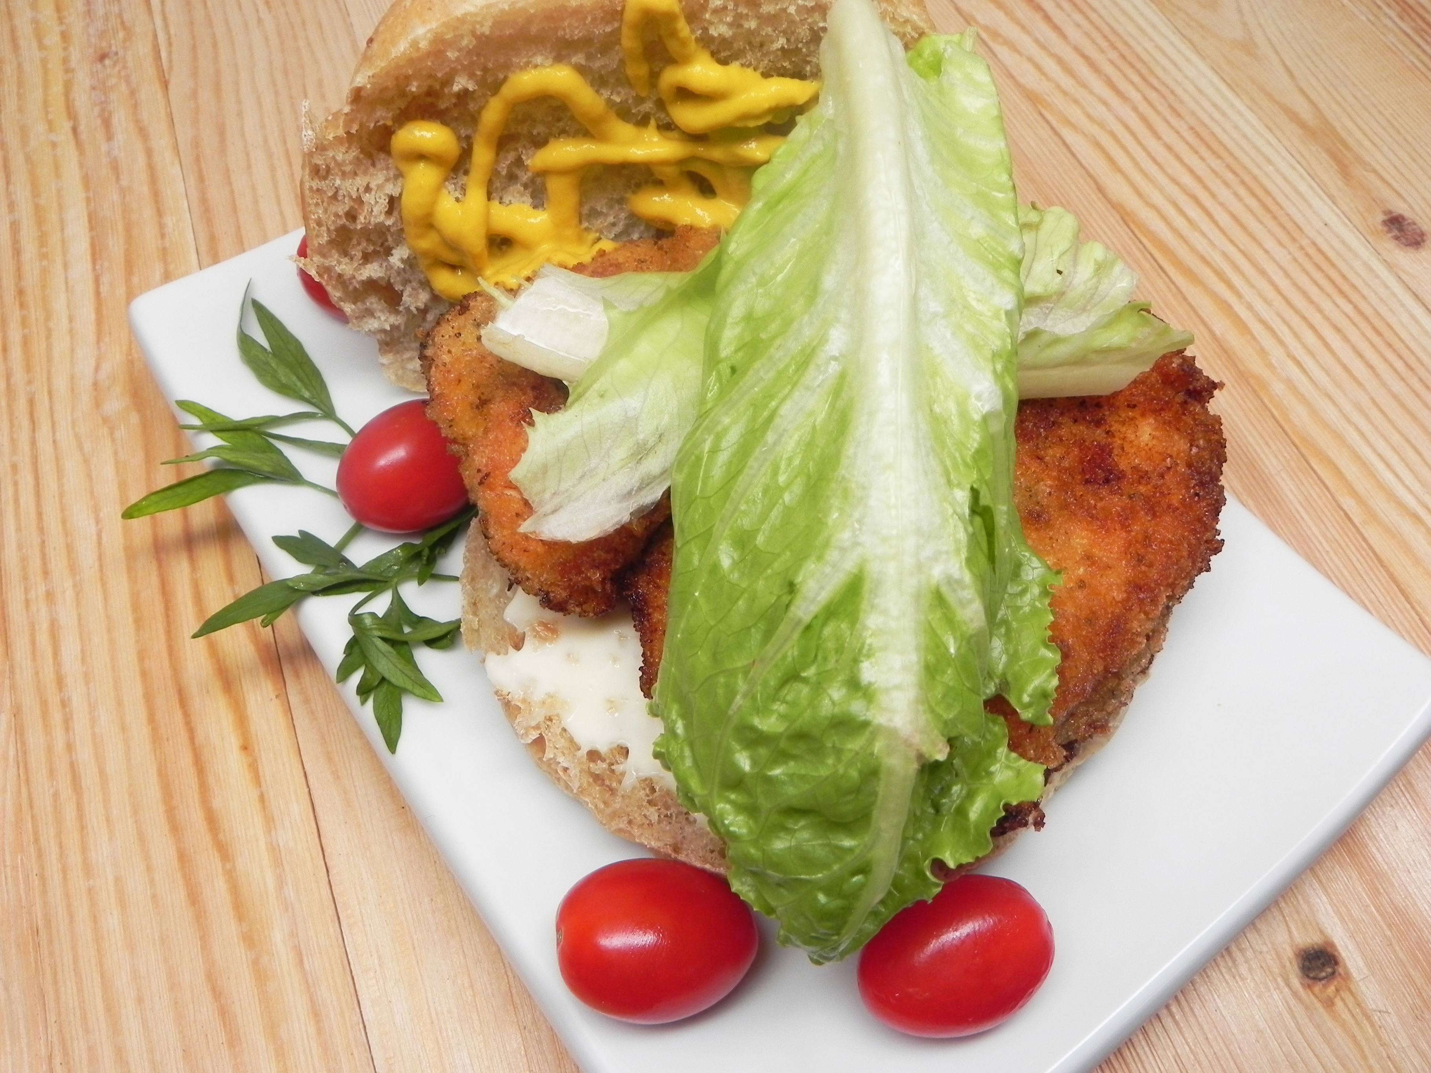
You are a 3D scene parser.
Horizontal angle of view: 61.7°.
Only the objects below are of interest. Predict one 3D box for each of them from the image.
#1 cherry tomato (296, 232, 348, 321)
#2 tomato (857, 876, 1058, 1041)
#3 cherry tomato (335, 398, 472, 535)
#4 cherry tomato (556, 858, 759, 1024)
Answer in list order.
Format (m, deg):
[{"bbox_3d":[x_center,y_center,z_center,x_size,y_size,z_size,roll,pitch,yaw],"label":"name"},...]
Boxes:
[{"bbox_3d":[-0.082,-0.062,0.281,0.033,0.026,0.026,10,58,6],"label":"cherry tomato"},{"bbox_3d":[0.040,0.069,0.198,0.034,0.024,0.024,-18,59,-11],"label":"tomato"},{"bbox_3d":[-0.063,-0.015,0.251,0.033,0.025,0.025,-37,65,-21],"label":"cherry tomato"},{"bbox_3d":[-0.010,0.067,0.199,0.033,0.025,0.025,-1,57,-1],"label":"cherry tomato"}]

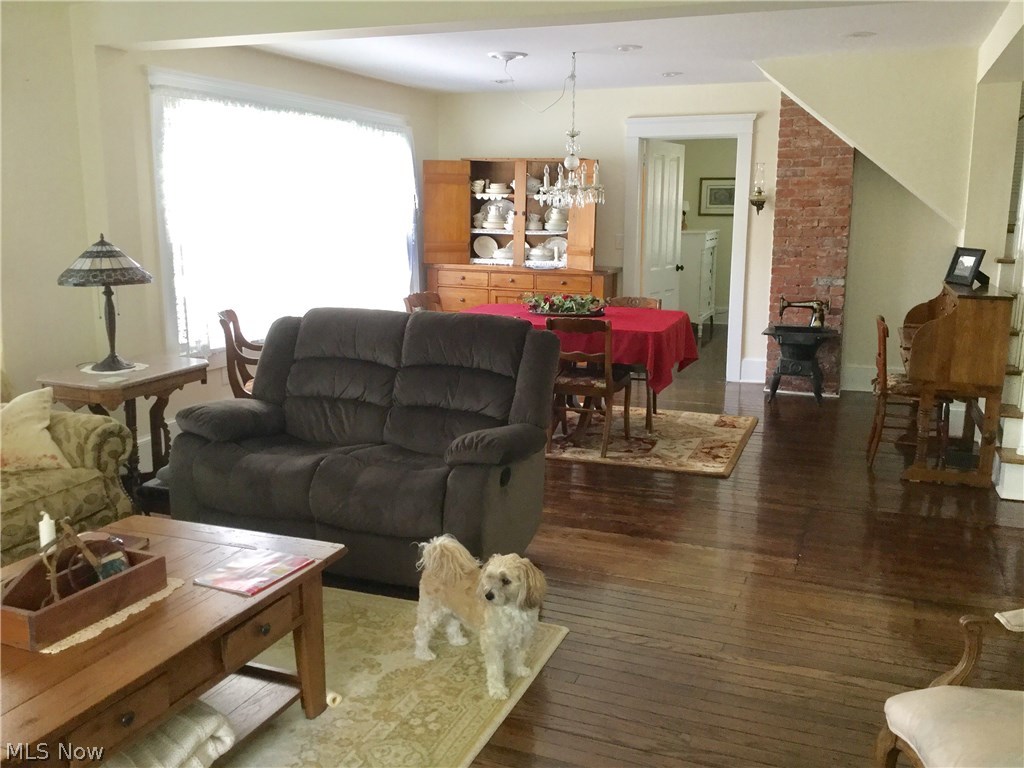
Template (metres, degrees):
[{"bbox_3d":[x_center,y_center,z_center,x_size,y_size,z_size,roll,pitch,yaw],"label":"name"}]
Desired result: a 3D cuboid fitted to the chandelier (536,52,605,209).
[{"bbox_3d":[0.398,-1.706,6.187,0.443,1.009,0.443,0,11,0],"label":"chandelier"}]

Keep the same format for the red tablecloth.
[{"bbox_3d":[0.338,-0.280,6.303,1.772,0.403,1.259,5,12,22],"label":"red tablecloth"}]

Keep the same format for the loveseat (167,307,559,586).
[{"bbox_3d":[-0.646,0.220,3.995,1.496,0.995,0.922,5,12,22],"label":"loveseat"}]

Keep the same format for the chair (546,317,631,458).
[{"bbox_3d":[0.467,-0.026,5.738,0.463,0.836,0.574,4,11,17],"label":"chair"}]

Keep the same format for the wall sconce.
[{"bbox_3d":[1.971,-1.556,7.330,0.124,0.405,0.150,5,12,21],"label":"wall sconce"}]

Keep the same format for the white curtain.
[{"bbox_3d":[-1.470,-1.269,6.912,0.101,1.712,3.242,5,12,22],"label":"white curtain"}]

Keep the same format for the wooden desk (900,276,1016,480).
[{"bbox_3d":[2.546,-0.040,5.359,0.503,1.027,0.957,5,12,22],"label":"wooden desk"}]

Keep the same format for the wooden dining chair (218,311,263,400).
[{"bbox_3d":[-1.371,0.016,5.349,0.570,0.855,0.555,-2,12,-10],"label":"wooden dining chair"}]

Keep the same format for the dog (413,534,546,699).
[{"bbox_3d":[-0.108,0.727,2.956,0.450,0.398,0.203,11,15,42],"label":"dog"}]

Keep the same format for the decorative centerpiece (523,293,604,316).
[{"bbox_3d":[0.354,-0.544,6.207,0.593,0.132,0.315,5,12,21],"label":"decorative centerpiece"}]

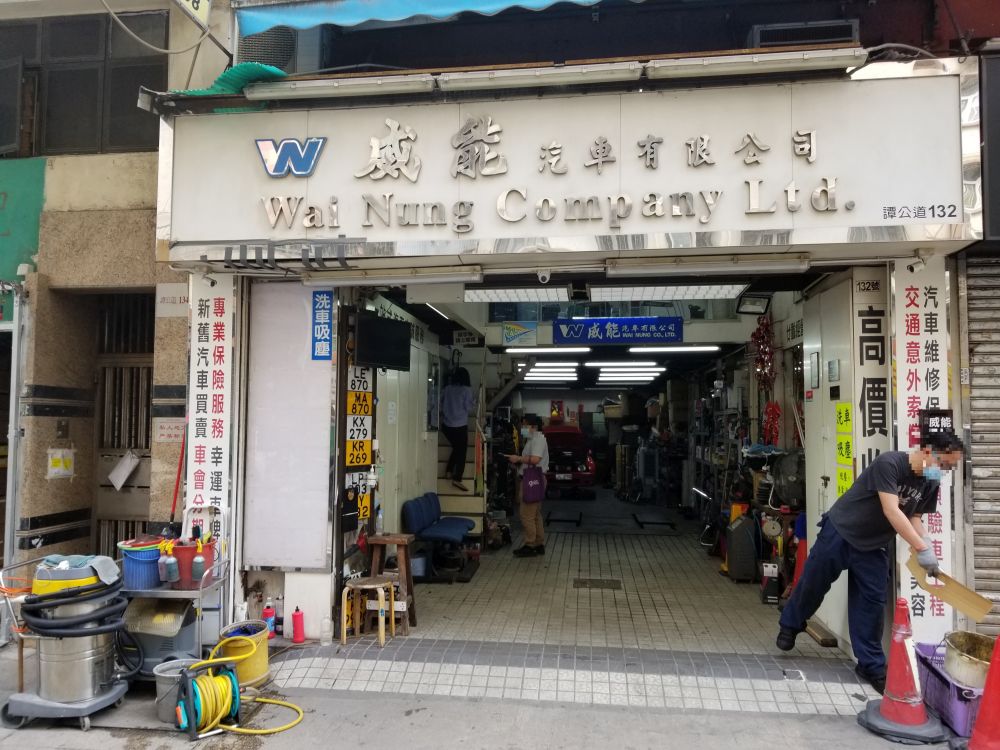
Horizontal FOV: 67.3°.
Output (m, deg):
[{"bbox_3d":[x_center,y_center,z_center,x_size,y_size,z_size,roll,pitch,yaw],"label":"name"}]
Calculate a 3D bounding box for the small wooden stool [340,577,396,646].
[{"bbox_3d":[-0.925,1.679,5.350,0.335,0.430,0.315,0,-4,6],"label":"small wooden stool"}]

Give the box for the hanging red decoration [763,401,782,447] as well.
[{"bbox_3d":[2.757,0.491,7.600,0.140,0.470,0.200,0,-3,7],"label":"hanging red decoration"}]

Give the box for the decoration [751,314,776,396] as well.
[{"bbox_3d":[2.425,-0.189,6.912,0.230,0.760,0.190,0,-3,8],"label":"decoration"}]

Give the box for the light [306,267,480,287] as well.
[{"bbox_3d":[-0.747,-0.686,5.230,1.270,0.100,0.110,0,-3,8],"label":"light"}]

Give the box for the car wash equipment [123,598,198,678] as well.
[{"bbox_3d":[-2.178,1.731,4.951,0.430,0.510,0.430,0,-3,11],"label":"car wash equipment"}]

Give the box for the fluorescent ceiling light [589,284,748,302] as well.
[{"bbox_3d":[1.324,-0.689,5.978,1.200,0.090,0.610,0,-3,8],"label":"fluorescent ceiling light"}]

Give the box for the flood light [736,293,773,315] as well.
[{"bbox_3d":[2.272,-0.638,6.707,0.280,0.090,0.230,0,-41,-4],"label":"flood light"}]

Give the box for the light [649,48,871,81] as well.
[{"bbox_3d":[1.509,-1.827,4.429,1.260,0.085,0.100,0,-4,6],"label":"light"}]

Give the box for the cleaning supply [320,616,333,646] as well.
[{"bbox_3d":[-1.216,1.786,5.270,0.077,0.205,0.077,0,-4,6],"label":"cleaning supply"}]

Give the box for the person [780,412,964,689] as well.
[{"bbox_3d":[2.273,1.135,4.620,1.080,1.600,0.550,-2,-4,35],"label":"person"}]

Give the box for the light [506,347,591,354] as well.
[{"bbox_3d":[0.703,-0.353,10.890,1.200,0.070,0.070,0,-4,6],"label":"light"}]

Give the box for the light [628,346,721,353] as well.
[{"bbox_3d":[2.419,-0.351,10.412,1.220,0.070,0.070,0,-4,6],"label":"light"}]

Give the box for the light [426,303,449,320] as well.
[{"bbox_3d":[-0.640,-0.665,7.814,0.040,0.040,1.200,0,-3,8],"label":"light"}]

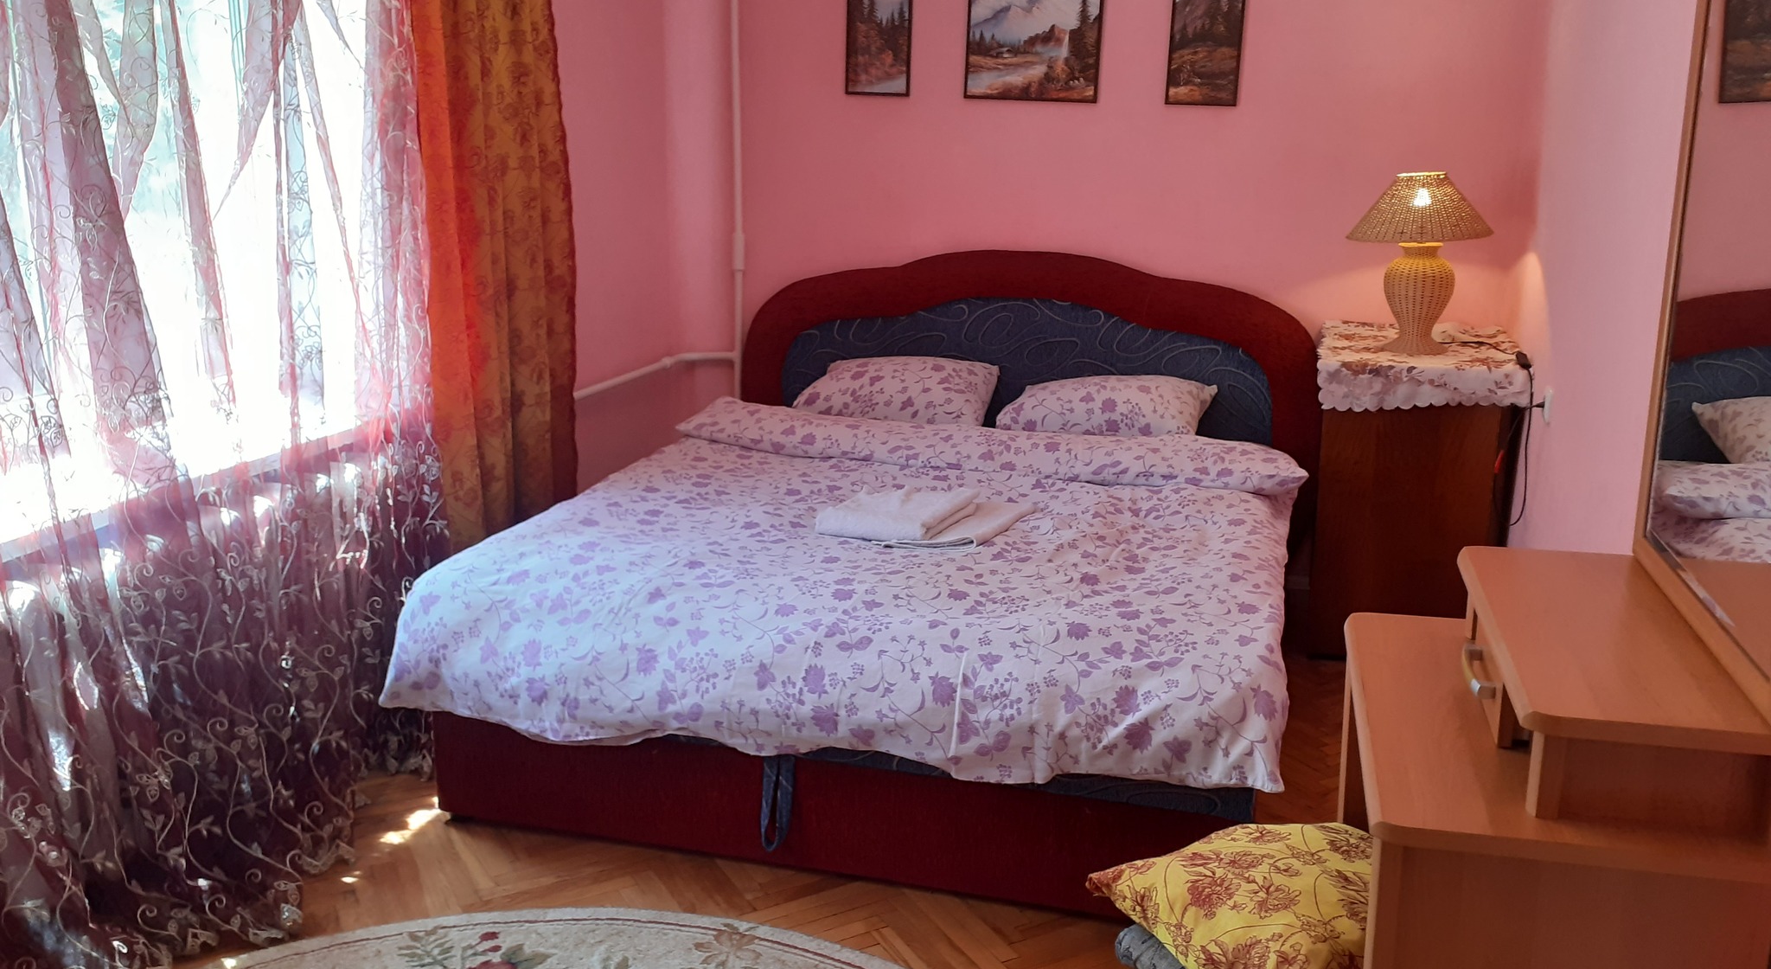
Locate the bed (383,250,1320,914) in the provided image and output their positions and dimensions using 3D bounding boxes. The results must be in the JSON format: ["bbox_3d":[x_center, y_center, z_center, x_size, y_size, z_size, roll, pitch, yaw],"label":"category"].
[{"bbox_3d":[0.132,0.030,3.565,1.840,1.040,2.097,5,15,15],"label":"bed"}]

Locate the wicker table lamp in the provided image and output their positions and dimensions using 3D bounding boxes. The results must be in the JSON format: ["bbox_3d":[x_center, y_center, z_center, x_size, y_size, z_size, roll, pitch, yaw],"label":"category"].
[{"bbox_3d":[1.484,-0.615,3.858,0.376,0.476,0.376,5,15,15],"label":"wicker table lamp"}]

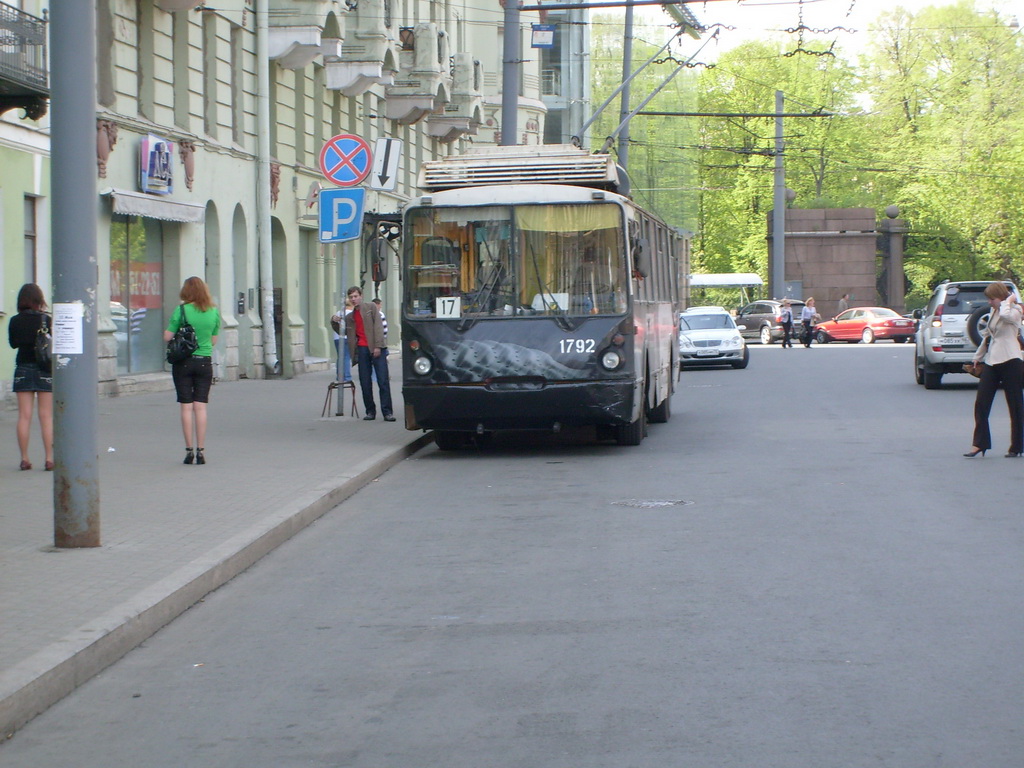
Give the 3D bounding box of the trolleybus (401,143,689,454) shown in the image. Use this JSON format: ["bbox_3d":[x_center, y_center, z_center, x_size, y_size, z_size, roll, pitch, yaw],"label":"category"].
[{"bbox_3d":[0.678,-1.148,34.848,2.500,3.500,11.800,-1,2,6],"label":"trolleybus"}]

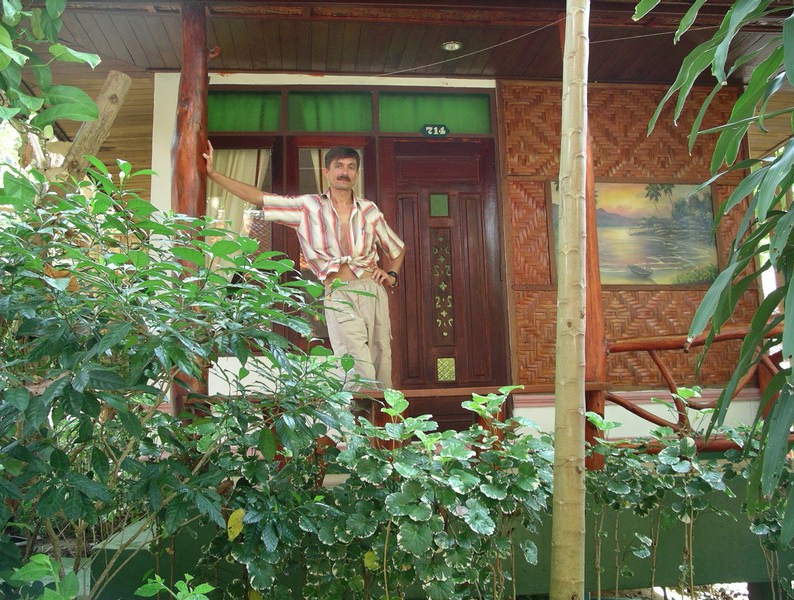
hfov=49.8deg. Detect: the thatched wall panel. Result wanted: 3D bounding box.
[{"bbox_3d":[1.615,-0.471,5.921,1.792,2.162,0.090,-1,-8,-6],"label":"thatched wall panel"}]

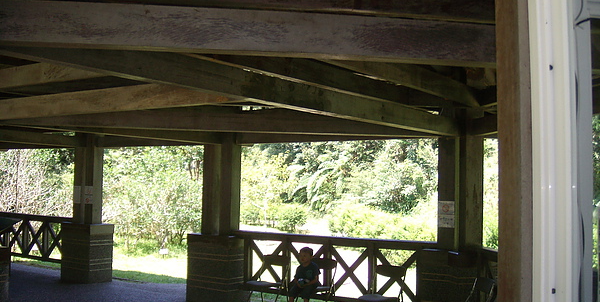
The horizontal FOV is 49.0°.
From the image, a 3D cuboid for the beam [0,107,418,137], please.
[{"bbox_3d":[-0.709,-0.346,7.380,5.200,0.250,0.150,1,-3,-11],"label":"beam"}]

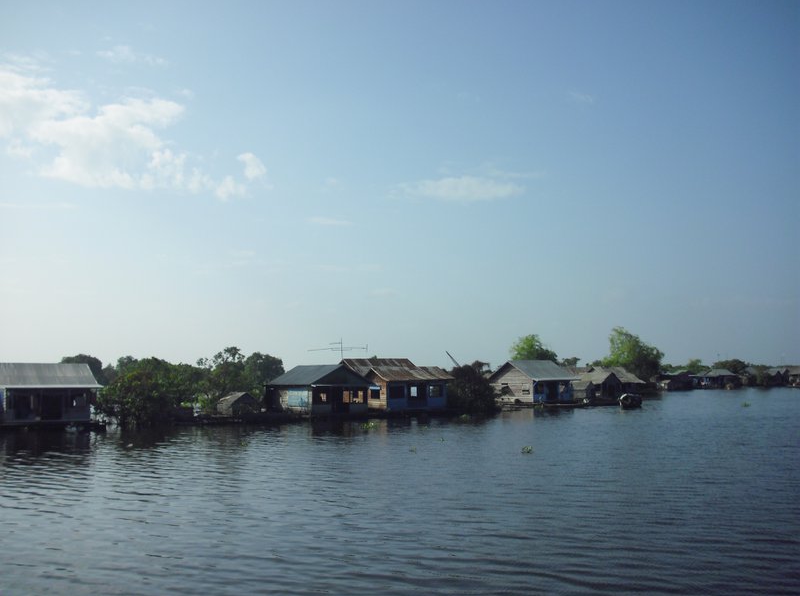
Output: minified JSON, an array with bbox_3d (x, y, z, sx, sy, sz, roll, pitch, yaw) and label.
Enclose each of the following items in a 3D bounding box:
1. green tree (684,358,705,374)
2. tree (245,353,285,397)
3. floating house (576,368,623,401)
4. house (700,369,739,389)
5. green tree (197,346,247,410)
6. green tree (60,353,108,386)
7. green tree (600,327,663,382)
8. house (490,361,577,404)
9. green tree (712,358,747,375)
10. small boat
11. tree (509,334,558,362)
[{"bbox_3d":[54.129,13.789,161.414,3.900,5.330,3.700,-2,-5,18],"label":"green tree"},{"bbox_3d":[-11.368,6.968,73.678,3.700,4.780,3.600,1,-5,-9],"label":"tree"},{"bbox_3d":[20.223,8.842,88.576,3.500,3.250,4.000,4,-6,-40],"label":"floating house"},{"bbox_3d":[52.170,13.258,143.398,5.800,3.480,4.600,2,-5,-23],"label":"house"},{"bbox_3d":[-13.357,6.174,65.716,3.900,5.080,3.800,1,-5,-11],"label":"green tree"},{"bbox_3d":[-26.467,7.052,73.671,4.200,4.620,4.000,2,-5,-20],"label":"green tree"},{"bbox_3d":[29.449,8.026,111.717,7.800,8.810,7.200,-1,-5,15],"label":"green tree"},{"bbox_3d":[12.391,7.961,82.126,6.200,4.170,5.600,4,-6,-38],"label":"house"},{"bbox_3d":[61.872,14.013,164.405,6.800,5.360,6.200,-2,-5,20],"label":"green tree"},{"bbox_3d":[20.478,9.083,78.022,1.300,1.370,4.300,-3,-5,30],"label":"small boat"},{"bbox_3d":[16.066,8.168,105.685,6.200,7.550,5.800,-1,-5,9],"label":"tree"}]

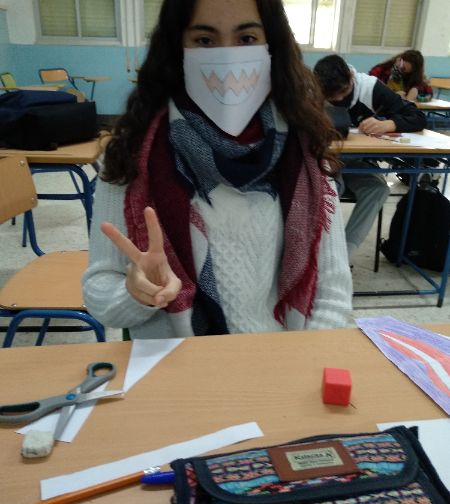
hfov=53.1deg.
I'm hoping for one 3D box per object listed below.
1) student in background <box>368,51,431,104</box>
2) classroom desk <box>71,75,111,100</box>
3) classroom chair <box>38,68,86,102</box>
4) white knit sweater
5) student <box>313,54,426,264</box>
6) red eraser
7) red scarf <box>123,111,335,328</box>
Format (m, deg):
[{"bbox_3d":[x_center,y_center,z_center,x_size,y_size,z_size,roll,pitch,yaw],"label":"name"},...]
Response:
[{"bbox_3d":[1.592,-1.198,4.043,0.550,1.180,0.650,4,24,5],"label":"student in background"},{"bbox_3d":[-1.889,-1.967,6.148,0.700,0.750,0.500,1,24,0],"label":"classroom desk"},{"bbox_3d":[-2.146,-1.925,5.951,0.410,0.820,0.450,-15,29,-33],"label":"classroom chair"},{"bbox_3d":[-0.014,0.017,0.832,0.460,0.520,0.310,1,24,0],"label":"white knit sweater"},{"bbox_3d":[0.722,-0.481,2.457,0.560,1.120,0.680,4,24,5],"label":"student"},{"bbox_3d":[0.121,0.146,0.486,0.026,0.028,0.026,5,24,7],"label":"red eraser"},{"bbox_3d":[0.008,-0.060,0.771,0.325,0.380,0.240,1,24,0],"label":"red scarf"}]

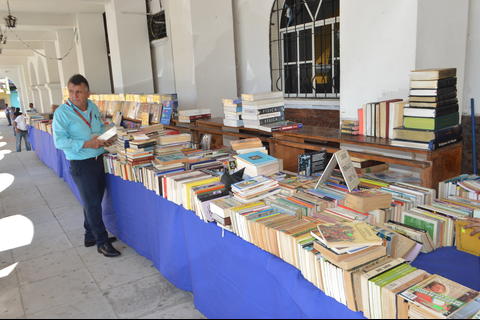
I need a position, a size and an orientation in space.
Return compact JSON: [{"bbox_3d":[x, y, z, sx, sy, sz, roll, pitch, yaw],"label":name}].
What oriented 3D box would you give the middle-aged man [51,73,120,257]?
[{"bbox_3d":[-1.478,0.056,3.462,0.500,1.710,0.490,1,12,21],"label":"middle-aged man"}]

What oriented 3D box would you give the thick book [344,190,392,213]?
[{"bbox_3d":[0.646,0.200,1.803,0.167,0.069,0.127,-7,12,-21],"label":"thick book"}]

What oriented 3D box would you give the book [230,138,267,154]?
[{"bbox_3d":[0.070,-0.101,2.800,0.260,0.115,0.170,-7,12,-17],"label":"book"}]

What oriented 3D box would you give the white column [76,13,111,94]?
[{"bbox_3d":[-3.721,-1.882,9.320,0.591,3.421,0.591,-11,14,-34],"label":"white column"}]

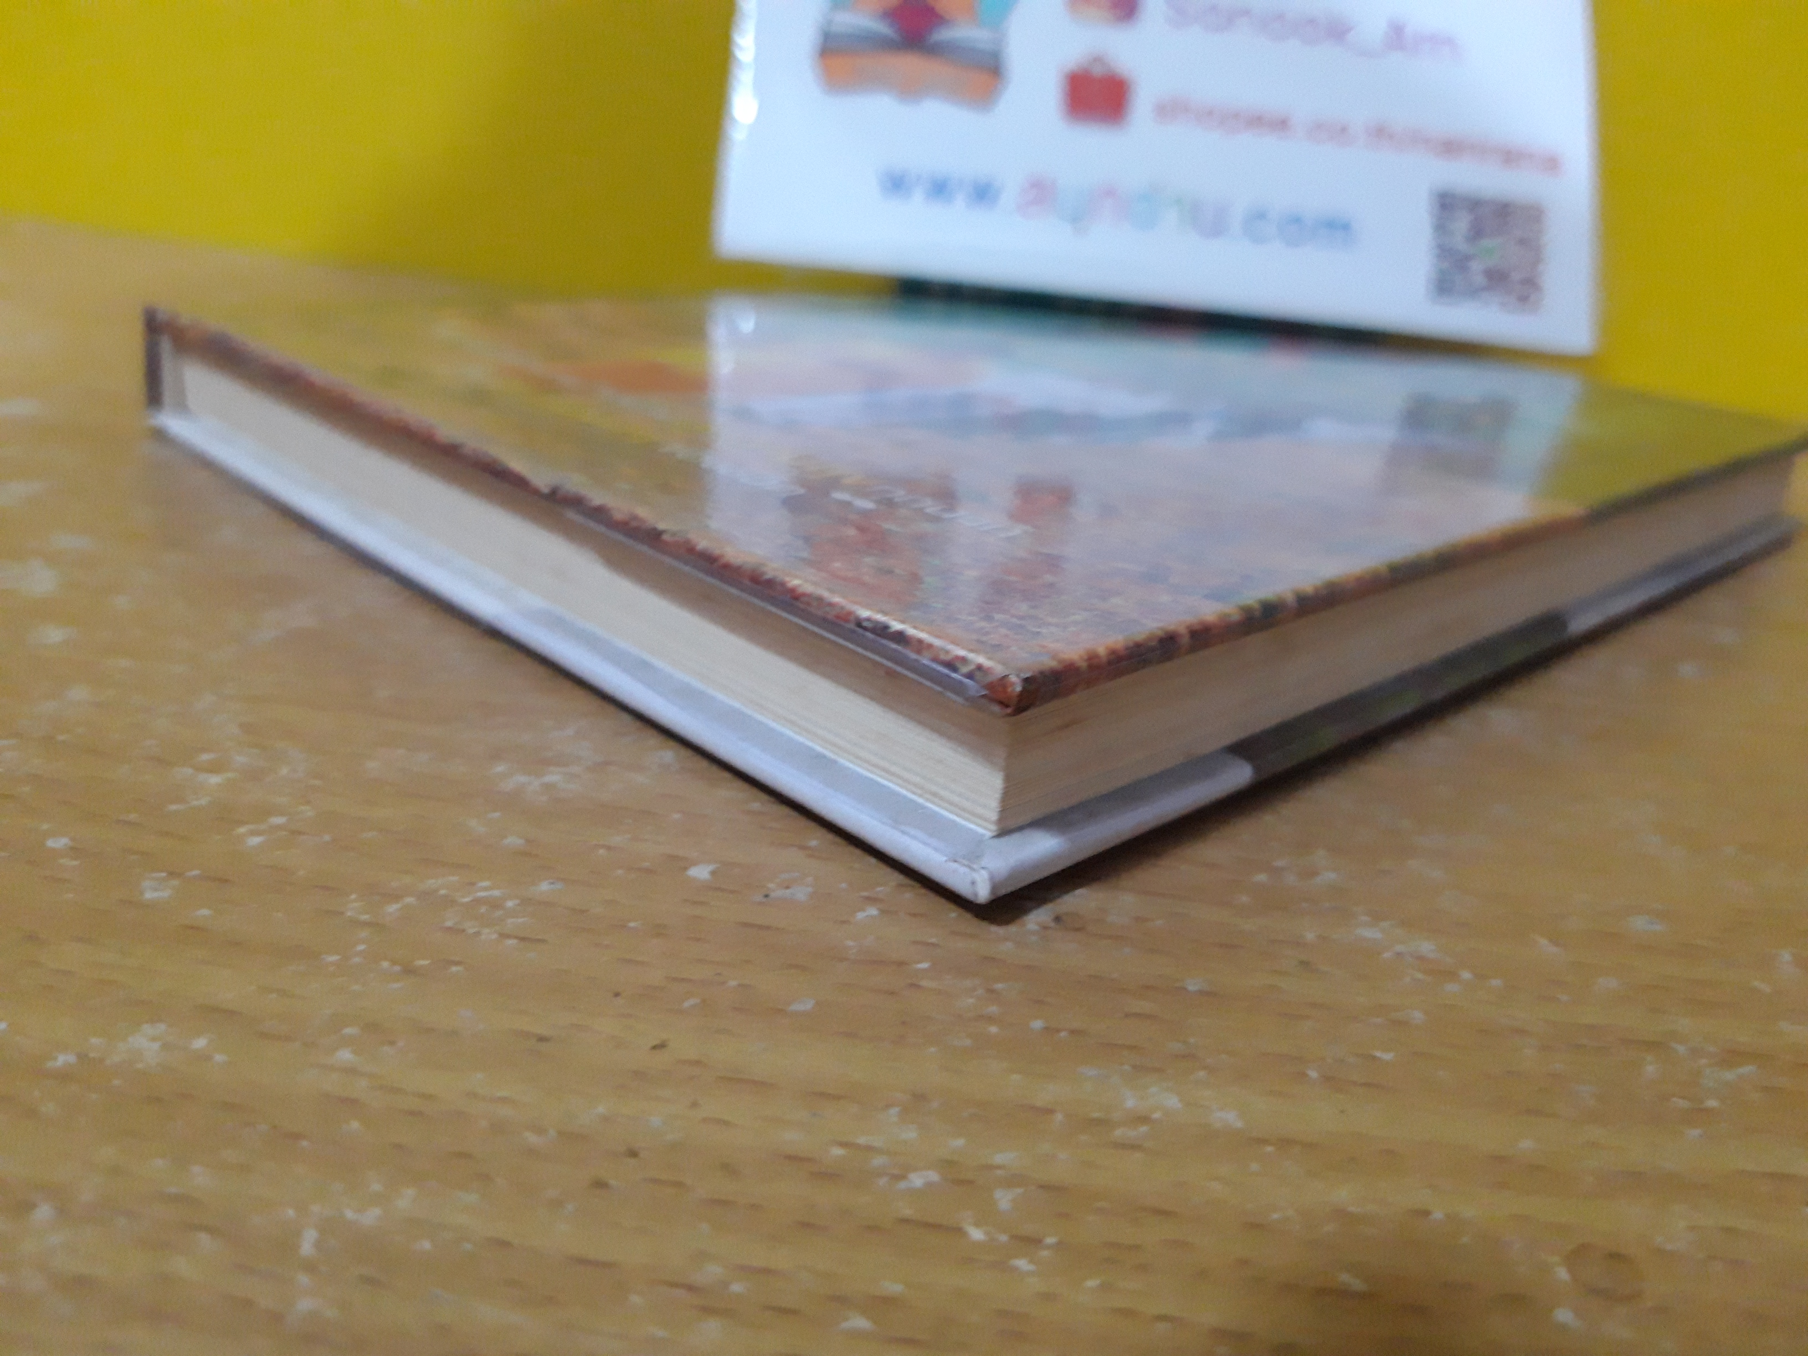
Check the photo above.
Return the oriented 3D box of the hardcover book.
[{"bbox_3d":[0.022,-0.037,0.204,0.200,0.016,0.157,-16,30,-43],"label":"hardcover book"}]

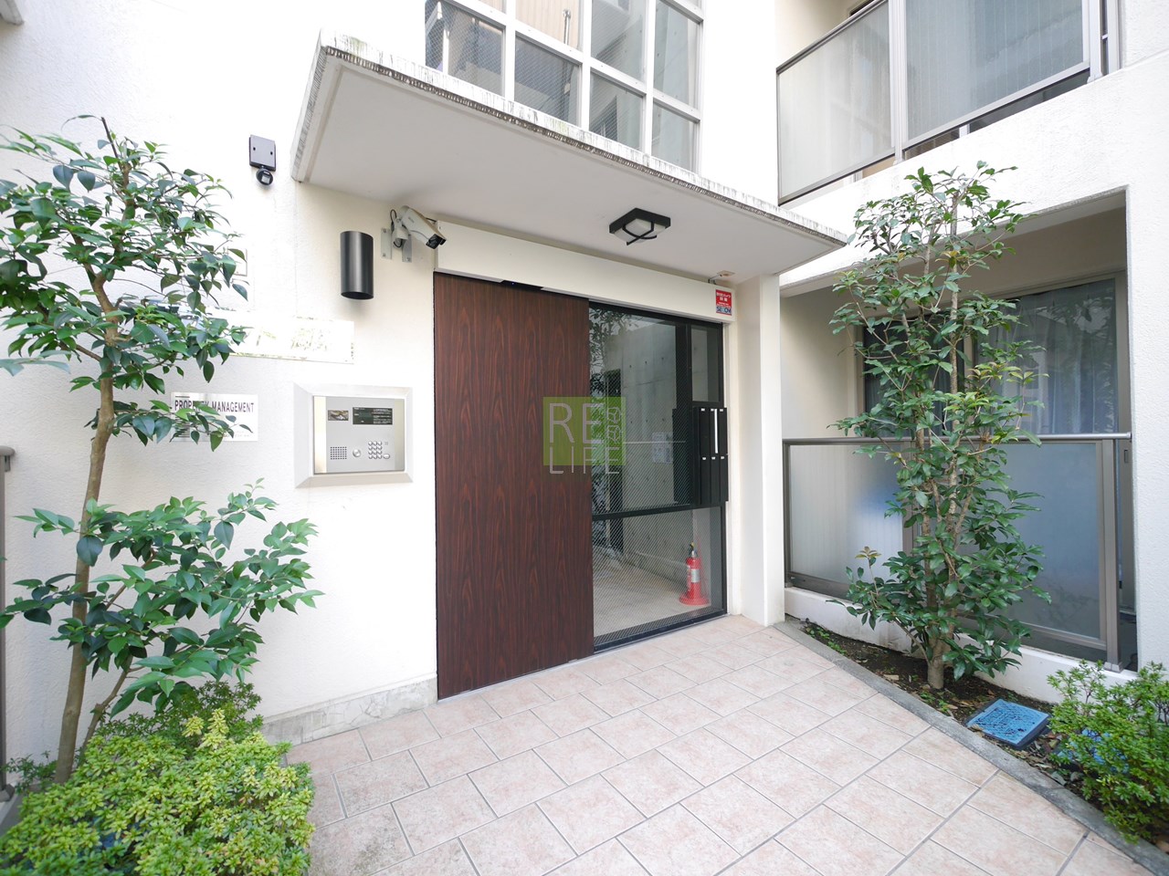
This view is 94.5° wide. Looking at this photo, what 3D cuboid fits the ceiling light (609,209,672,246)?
[{"bbox_3d":[0.304,-1.143,2.968,0.248,0.086,0.250,-1,0,-34],"label":"ceiling light"}]

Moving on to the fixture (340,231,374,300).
[{"bbox_3d":[-1.050,-0.799,2.495,0.142,0.298,0.160,-1,0,-34],"label":"fixture"}]

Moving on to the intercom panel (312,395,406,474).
[{"bbox_3d":[-1.054,-0.013,2.523,0.402,0.352,0.035,-1,0,-34],"label":"intercom panel"}]

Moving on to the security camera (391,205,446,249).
[{"bbox_3d":[-0.802,-1.004,2.594,0.245,0.125,0.100,41,8,10],"label":"security camera"}]

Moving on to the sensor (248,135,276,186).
[{"bbox_3d":[-1.391,-1.196,2.340,0.100,0.205,0.085,-1,0,-34],"label":"sensor"}]

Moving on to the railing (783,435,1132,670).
[{"bbox_3d":[2.025,0.555,3.301,0.070,1.118,1.891,-1,0,-32],"label":"railing"}]

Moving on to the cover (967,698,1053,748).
[{"bbox_3d":[2.060,1.386,2.622,0.440,0.045,0.215,-1,2,-34],"label":"cover"}]

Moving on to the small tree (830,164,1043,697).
[{"bbox_3d":[1.869,-0.063,2.947,0.870,2.820,0.970,-1,0,-32],"label":"small tree"}]

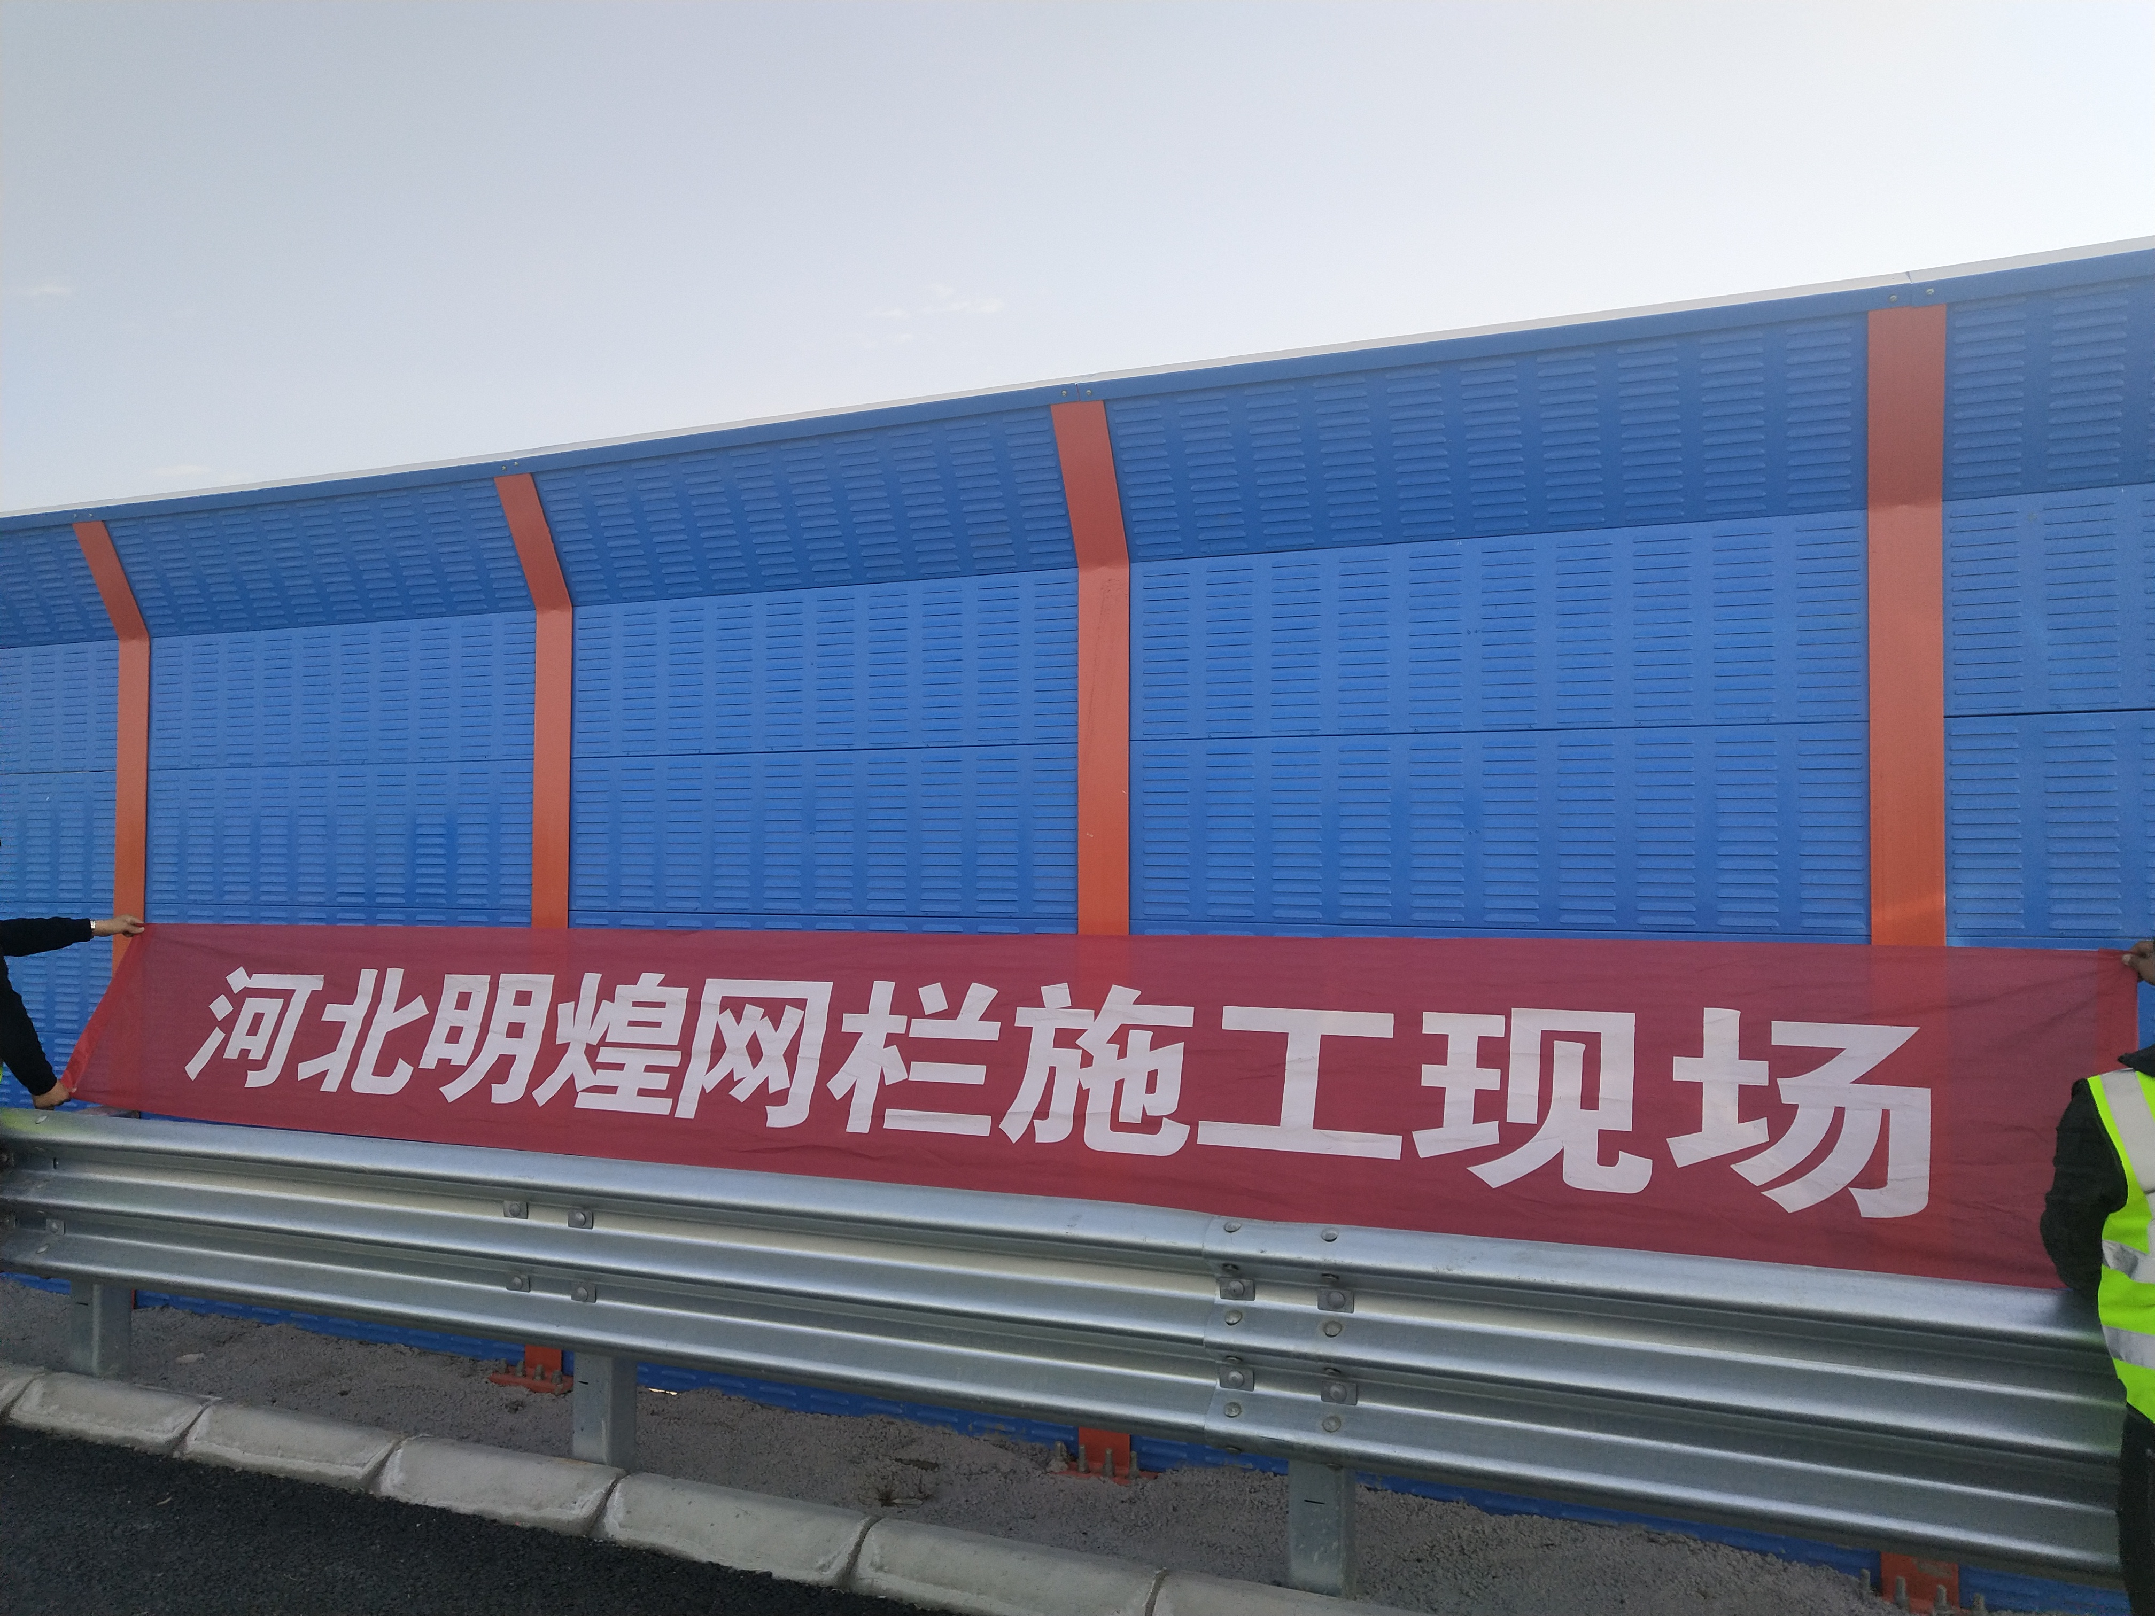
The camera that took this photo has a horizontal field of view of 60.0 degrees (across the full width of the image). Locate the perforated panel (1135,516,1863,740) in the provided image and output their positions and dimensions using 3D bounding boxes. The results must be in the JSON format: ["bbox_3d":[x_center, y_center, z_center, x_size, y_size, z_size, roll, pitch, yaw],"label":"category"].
[{"bbox_3d":[0.987,-0.430,4.692,1.900,0.480,0.080,-1,-2,27],"label":"perforated panel"}]

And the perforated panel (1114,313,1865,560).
[{"bbox_3d":[0.943,-0.907,4.616,1.900,0.475,0.080,-1,22,27],"label":"perforated panel"}]

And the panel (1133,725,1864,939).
[{"bbox_3d":[0.986,0.055,4.679,1.900,0.480,0.080,-1,-2,27],"label":"panel"}]

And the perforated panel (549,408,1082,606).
[{"bbox_3d":[-0.831,-0.888,5.518,1.900,0.475,0.080,-1,22,27],"label":"perforated panel"}]

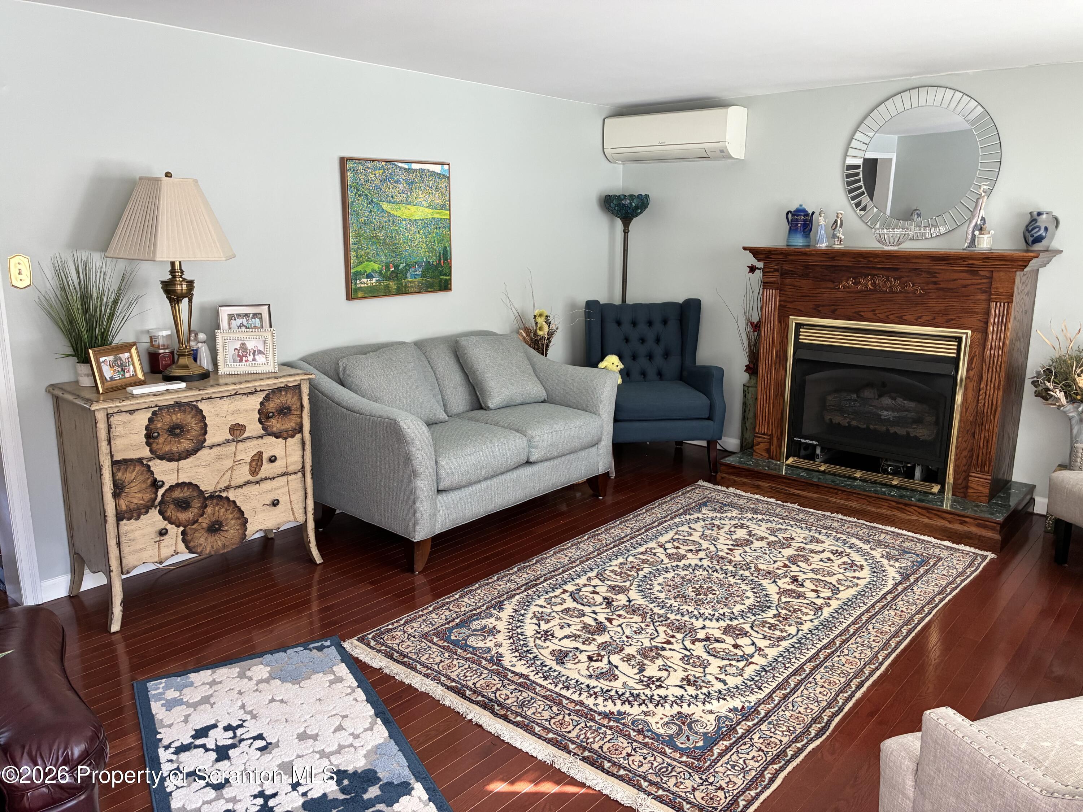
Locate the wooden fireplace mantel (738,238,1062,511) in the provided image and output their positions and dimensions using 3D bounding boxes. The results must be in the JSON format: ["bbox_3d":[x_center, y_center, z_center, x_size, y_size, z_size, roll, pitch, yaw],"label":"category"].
[{"bbox_3d":[1.853,-0.233,4.402,1.440,1.211,0.586,11,16,40],"label":"wooden fireplace mantel"}]

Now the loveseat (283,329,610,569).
[{"bbox_3d":[-0.410,0.137,4.261,0.870,0.885,1.570,11,16,40],"label":"loveseat"}]

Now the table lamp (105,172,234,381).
[{"bbox_3d":[-1.439,-0.505,3.204,0.445,0.798,0.465,11,16,40],"label":"table lamp"}]

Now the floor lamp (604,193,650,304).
[{"bbox_3d":[0.572,-0.594,5.693,0.325,1.706,0.325,11,16,40],"label":"floor lamp"}]

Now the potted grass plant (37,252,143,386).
[{"bbox_3d":[-1.719,-0.334,3.143,0.320,0.515,0.370,11,16,40],"label":"potted grass plant"}]

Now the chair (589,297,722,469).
[{"bbox_3d":[0.710,-0.149,5.246,0.770,1.030,0.790,-1,12,-6],"label":"chair"}]

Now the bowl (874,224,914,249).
[{"bbox_3d":[1.931,-0.917,4.441,0.205,0.118,0.205,11,16,40],"label":"bowl"}]

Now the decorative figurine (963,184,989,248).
[{"bbox_3d":[2.167,-0.934,4.017,0.114,0.324,0.100,8,15,32],"label":"decorative figurine"}]

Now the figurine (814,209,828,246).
[{"bbox_3d":[1.562,-0.990,4.521,0.066,0.210,0.066,-5,13,-21],"label":"figurine"}]

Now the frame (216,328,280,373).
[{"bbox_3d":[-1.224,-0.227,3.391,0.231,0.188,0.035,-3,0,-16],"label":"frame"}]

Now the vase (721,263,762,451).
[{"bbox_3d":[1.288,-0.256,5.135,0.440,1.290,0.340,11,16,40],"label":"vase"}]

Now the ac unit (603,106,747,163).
[{"bbox_3d":[0.857,-1.752,5.316,0.923,0.303,0.250,11,16,40],"label":"ac unit"}]

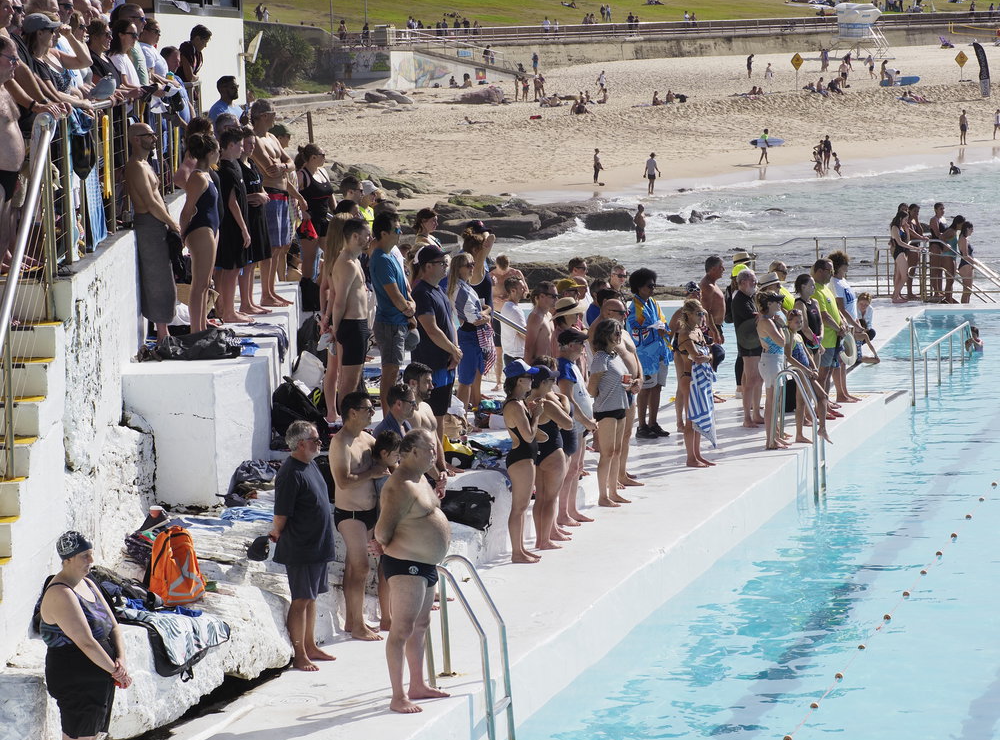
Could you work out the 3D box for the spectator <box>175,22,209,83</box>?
[{"bbox_3d":[-2.864,-2.346,30.276,0.500,1.680,0.480,1,6,25],"label":"spectator"}]

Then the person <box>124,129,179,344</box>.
[{"bbox_3d":[-2.786,-1.102,26.400,0.380,1.760,0.480,0,5,18],"label":"person"}]

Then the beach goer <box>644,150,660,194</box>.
[{"bbox_3d":[6.278,-8.062,135.579,0.640,1.740,0.360,-3,5,-18],"label":"beach goer"}]

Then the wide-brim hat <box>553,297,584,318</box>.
[{"bbox_3d":[0.704,-0.638,33.600,0.370,0.140,0.340,-16,1,0],"label":"wide-brim hat"}]

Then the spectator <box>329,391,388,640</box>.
[{"bbox_3d":[-1.016,1.028,23.650,0.370,1.740,0.480,3,6,38],"label":"spectator"}]

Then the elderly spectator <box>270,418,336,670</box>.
[{"bbox_3d":[-1.371,1.231,23.100,0.410,1.710,0.530,0,5,18],"label":"elderly spectator"}]

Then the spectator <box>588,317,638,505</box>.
[{"bbox_3d":[1.050,0.395,31.000,0.380,1.730,0.450,0,5,22],"label":"spectator"}]

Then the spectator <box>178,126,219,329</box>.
[{"bbox_3d":[-2.455,-1.103,26.900,0.360,1.660,0.420,-1,5,5],"label":"spectator"}]

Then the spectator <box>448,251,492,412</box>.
[{"bbox_3d":[-0.272,-0.254,29.400,0.400,1.600,0.420,1,5,20],"label":"spectator"}]

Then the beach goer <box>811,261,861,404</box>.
[{"bbox_3d":[3.961,-0.373,39.000,0.420,1.770,0.520,1,6,25],"label":"beach goer"}]

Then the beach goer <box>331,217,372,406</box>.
[{"bbox_3d":[-1.144,-0.279,25.380,0.310,1.770,0.490,1,6,21],"label":"beach goer"}]

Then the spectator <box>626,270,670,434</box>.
[{"bbox_3d":[1.634,-0.212,36.000,0.380,1.820,0.500,3,6,38],"label":"spectator"}]

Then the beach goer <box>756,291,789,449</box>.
[{"bbox_3d":[2.940,-0.005,35.400,0.360,1.650,0.430,-1,5,9],"label":"beach goer"}]

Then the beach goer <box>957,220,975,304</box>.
[{"bbox_3d":[8.241,-1.847,58.300,0.320,1.600,0.400,-1,5,5],"label":"beach goer"}]

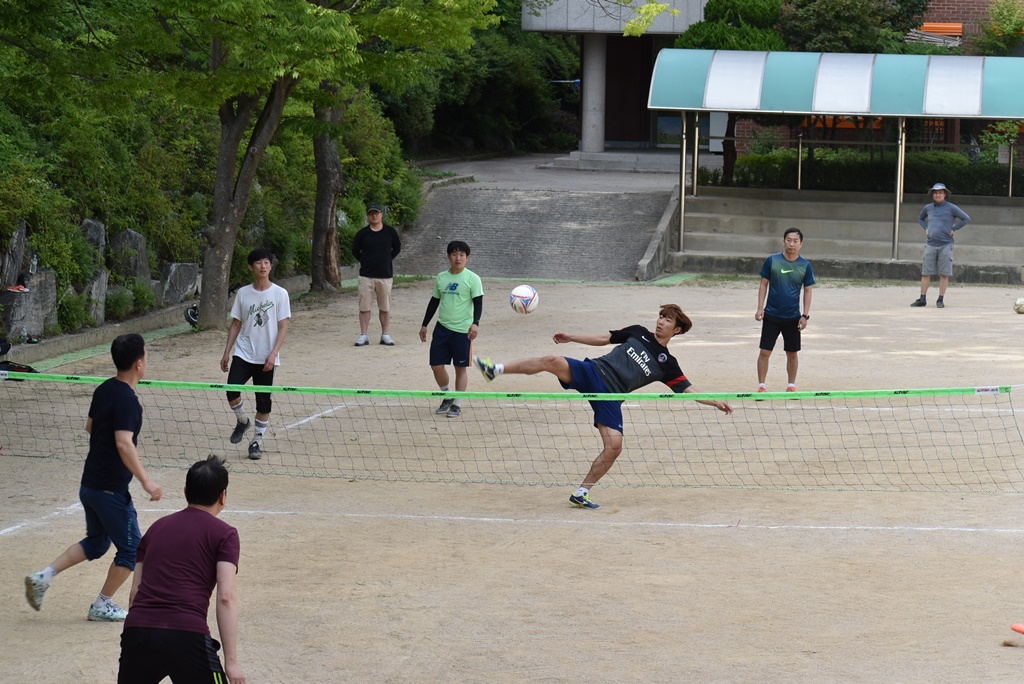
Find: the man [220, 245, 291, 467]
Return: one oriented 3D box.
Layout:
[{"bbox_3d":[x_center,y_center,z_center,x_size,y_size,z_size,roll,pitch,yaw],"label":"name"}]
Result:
[{"bbox_3d":[-2.167,0.110,25.350,0.620,1.770,0.550,0,5,-3],"label":"man"}]

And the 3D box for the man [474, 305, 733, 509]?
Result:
[{"bbox_3d":[0.680,0.483,22.200,1.850,1.510,0.850,2,5,19],"label":"man"}]

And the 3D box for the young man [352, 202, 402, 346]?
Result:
[{"bbox_3d":[-1.670,-0.841,37.100,0.620,1.760,0.400,1,5,3],"label":"young man"}]

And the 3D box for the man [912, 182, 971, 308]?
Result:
[{"bbox_3d":[6.130,-1.379,42.700,0.800,1.780,0.420,2,5,14],"label":"man"}]

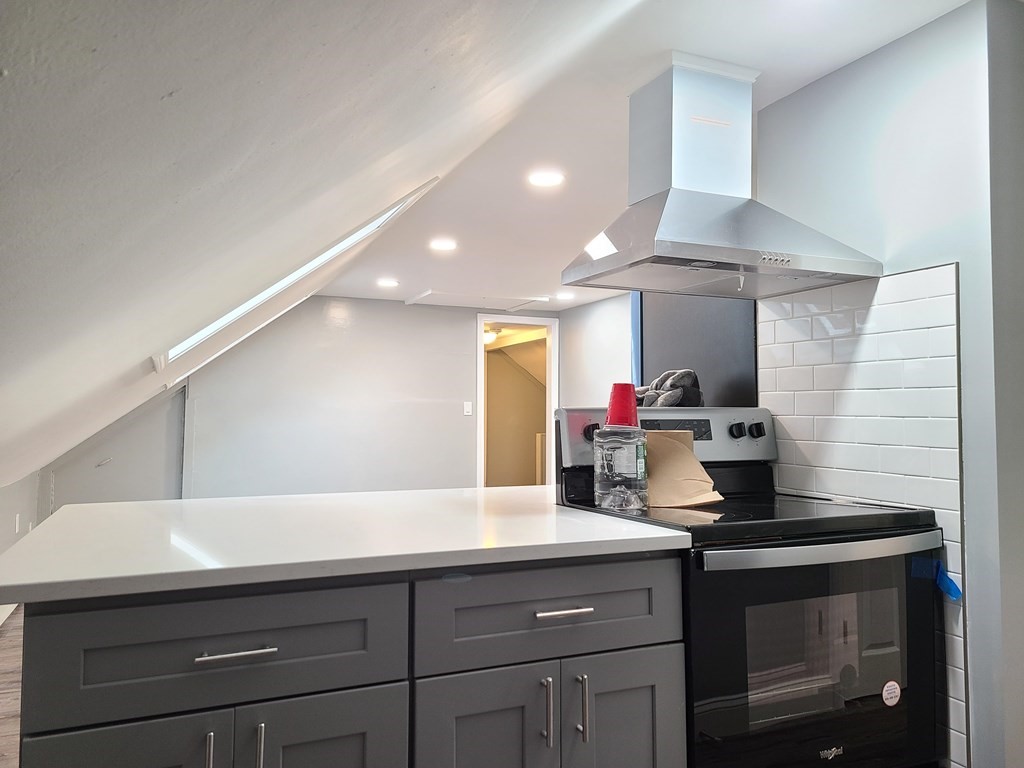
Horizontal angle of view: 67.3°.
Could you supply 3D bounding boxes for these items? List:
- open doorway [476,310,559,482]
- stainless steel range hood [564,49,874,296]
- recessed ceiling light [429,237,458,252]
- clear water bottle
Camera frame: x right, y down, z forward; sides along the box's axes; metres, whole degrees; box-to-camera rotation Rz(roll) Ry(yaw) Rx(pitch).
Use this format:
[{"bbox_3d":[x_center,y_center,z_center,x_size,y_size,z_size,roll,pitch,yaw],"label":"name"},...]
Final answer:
[{"bbox_3d":[0.049,0.396,7.761,0.886,2.148,0.130,1,-2,-23],"label":"open doorway"},{"bbox_3d":[0.592,-0.622,2.239,0.747,0.650,0.477,1,-2,-23],"label":"stainless steel range hood"},{"bbox_3d":[-0.423,-0.861,4.764,0.170,0.030,0.170,1,-2,-23],"label":"recessed ceiling light"},{"bbox_3d":[0.295,0.174,2.080,0.144,0.325,0.144,0,-2,0],"label":"clear water bottle"}]

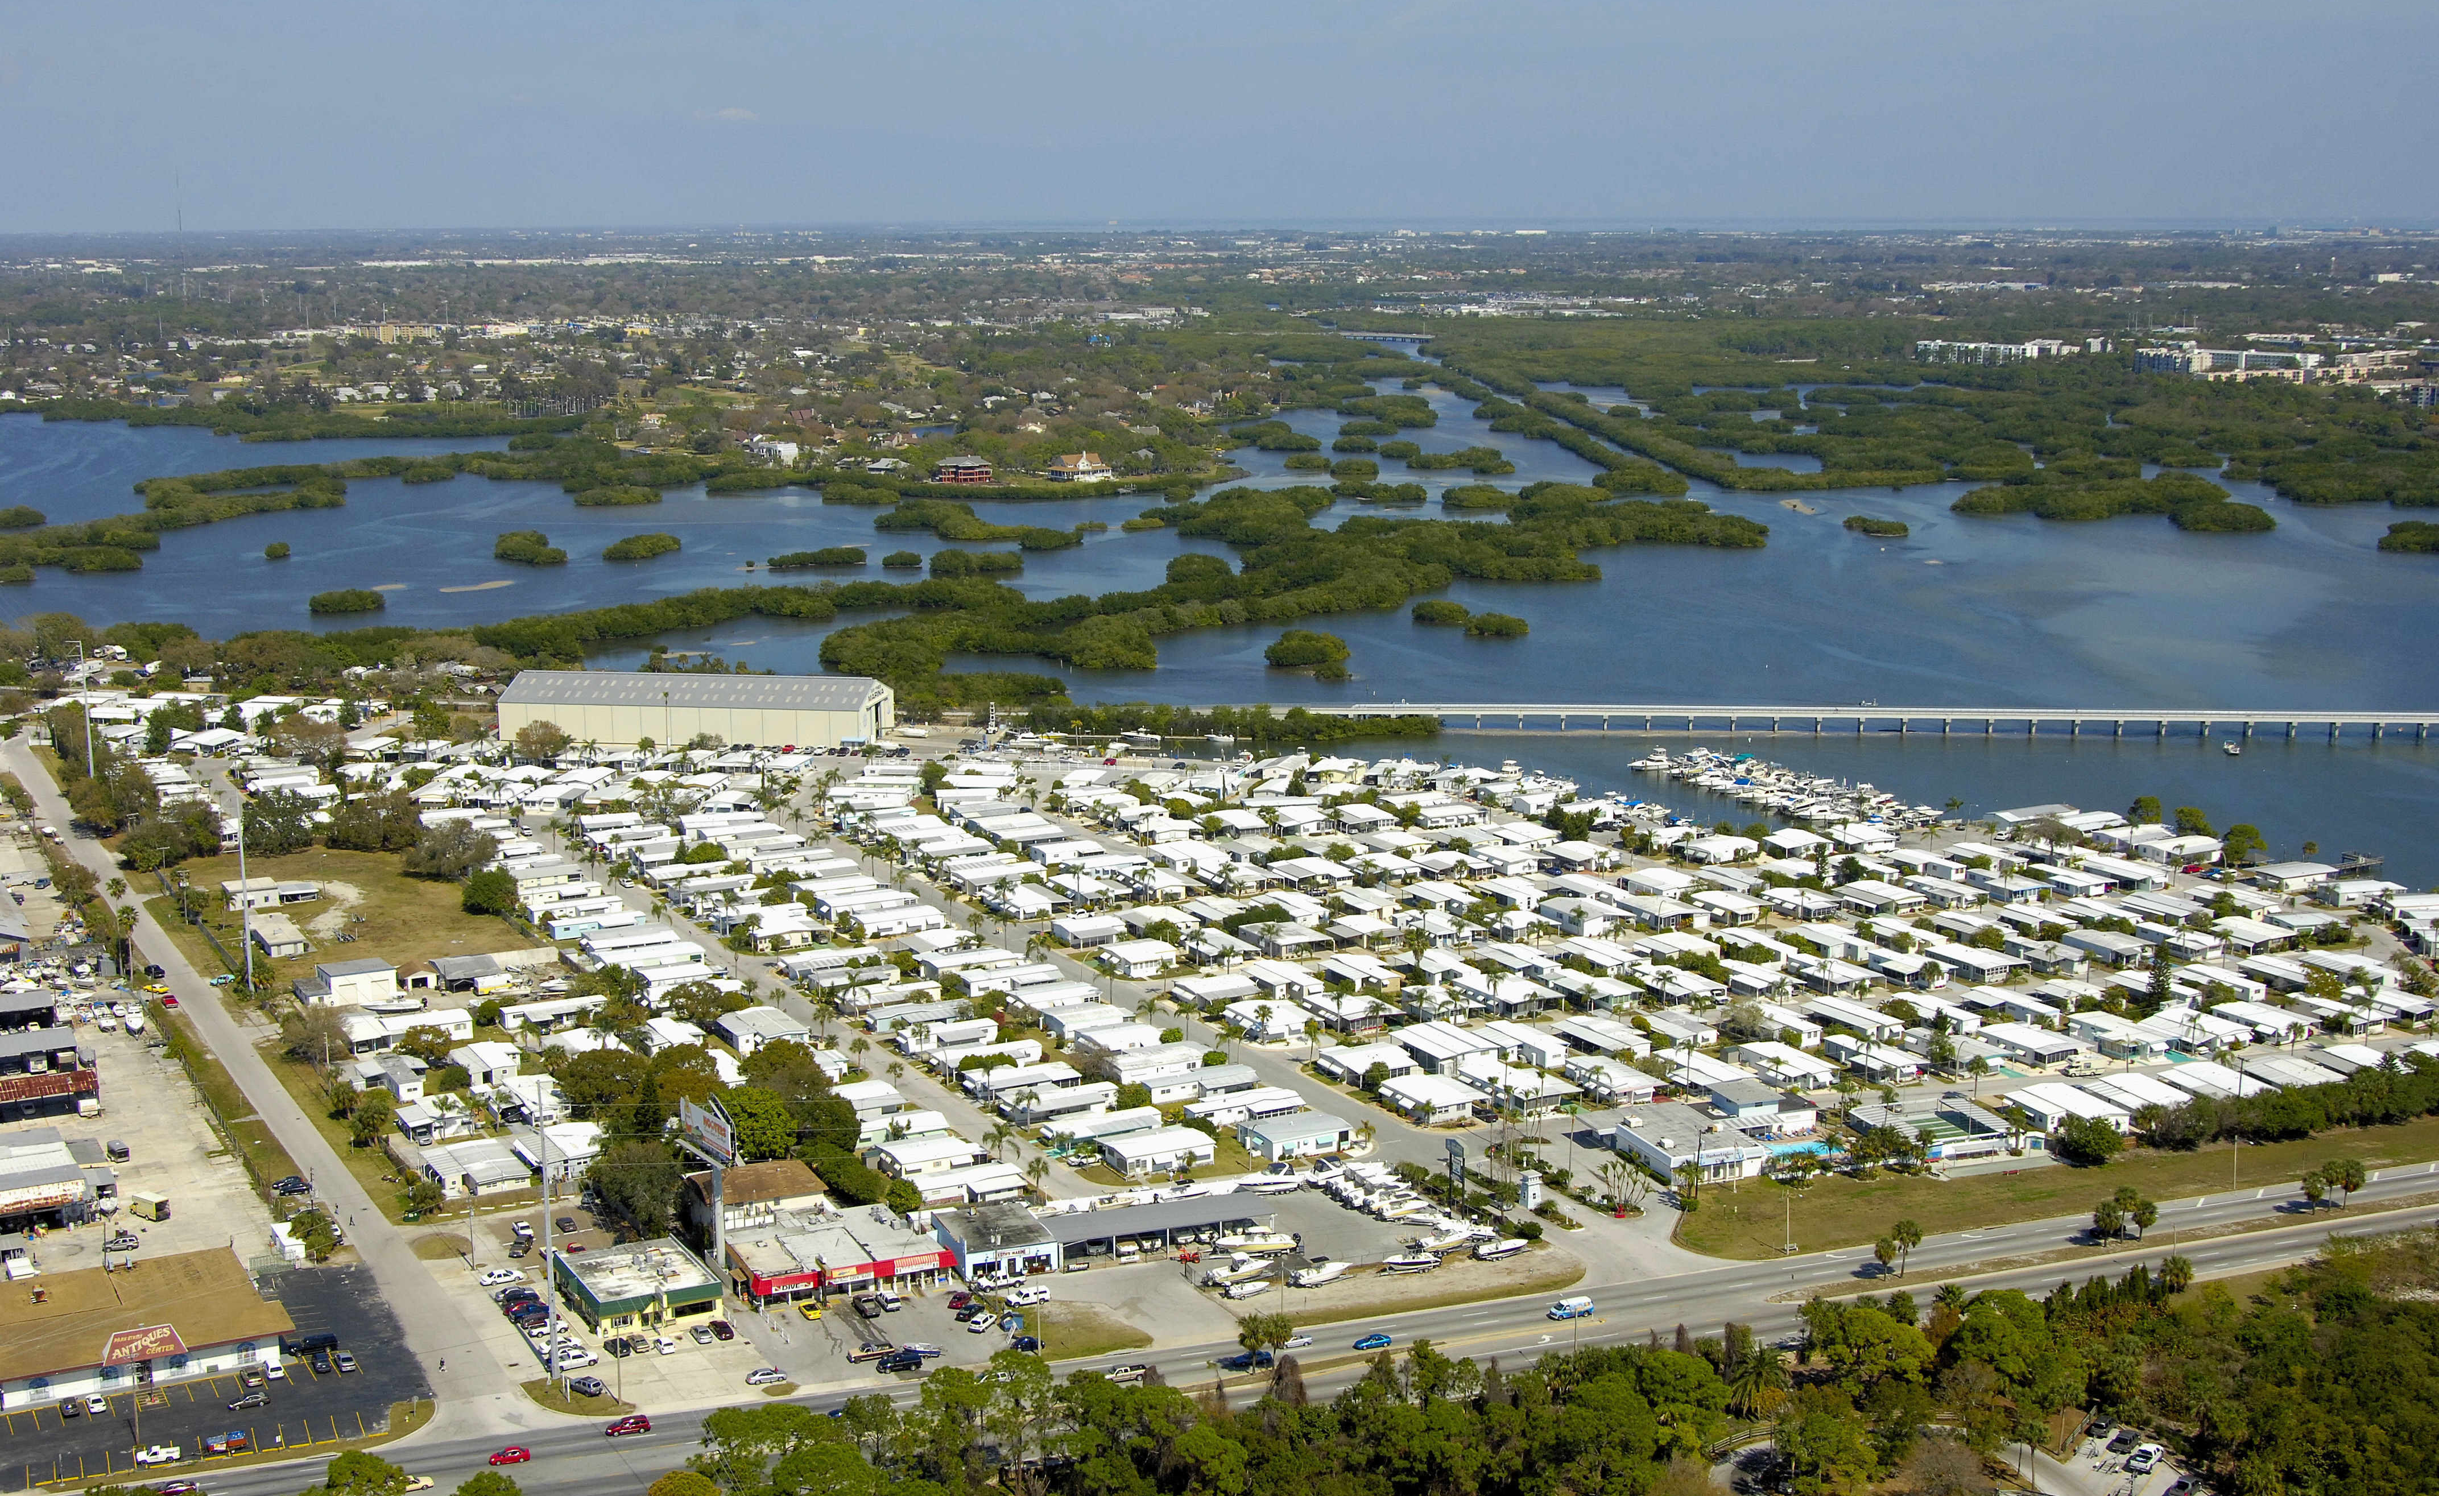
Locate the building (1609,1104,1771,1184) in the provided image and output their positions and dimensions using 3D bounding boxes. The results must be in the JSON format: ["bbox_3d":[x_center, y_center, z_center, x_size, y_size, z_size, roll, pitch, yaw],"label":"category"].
[{"bbox_3d":[65.700,56.460,413.310,14.530,4.060,20.890,-4,11,-20],"label":"building"}]

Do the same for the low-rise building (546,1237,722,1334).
[{"bbox_3d":[-72.230,66.610,361.120,15.170,4.320,19.560,-6,12,-28],"label":"low-rise building"}]

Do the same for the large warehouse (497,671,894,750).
[{"bbox_3d":[-134.050,-10.980,748.850,95.060,15.300,31.420,2,11,9],"label":"large warehouse"}]

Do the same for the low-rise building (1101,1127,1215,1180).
[{"bbox_3d":[-9.110,57.160,413.030,13.900,3.370,9.880,-6,12,-28],"label":"low-rise building"}]

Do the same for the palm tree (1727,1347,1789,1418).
[{"bbox_3d":[60.100,71.080,324.200,7.000,8.000,7.000,0,11,0],"label":"palm tree"}]

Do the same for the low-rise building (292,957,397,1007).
[{"bbox_3d":[-150.260,40.490,500.600,14.720,5.180,9.620,-7,12,-31],"label":"low-rise building"}]

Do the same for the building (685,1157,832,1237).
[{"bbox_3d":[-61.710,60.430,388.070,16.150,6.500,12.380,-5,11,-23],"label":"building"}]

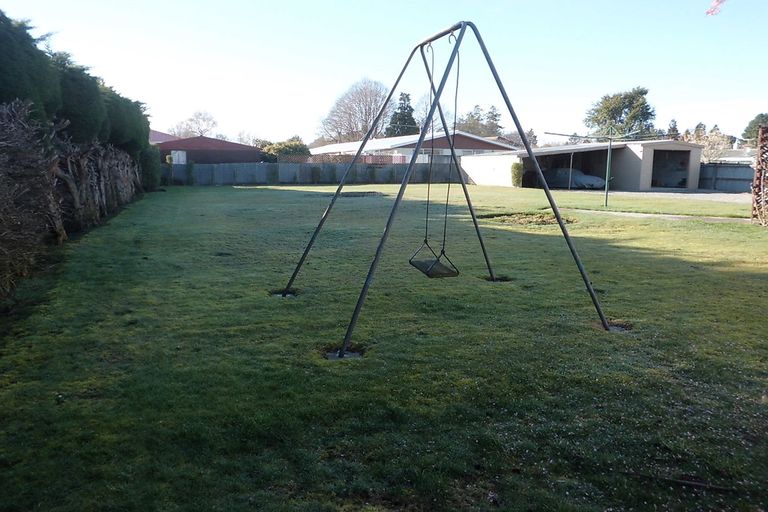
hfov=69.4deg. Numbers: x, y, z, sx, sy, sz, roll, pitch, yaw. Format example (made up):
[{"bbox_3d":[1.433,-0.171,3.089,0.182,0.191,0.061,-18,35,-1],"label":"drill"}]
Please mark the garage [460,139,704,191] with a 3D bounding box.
[{"bbox_3d":[13.265,-6.114,37.786,12.000,3.100,9.000,-4,10,-25],"label":"garage"}]

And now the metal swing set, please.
[{"bbox_3d":[0.535,-0.789,5.538,2.700,2.740,2.170,-3,10,-20],"label":"metal swing set"}]

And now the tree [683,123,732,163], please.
[{"bbox_3d":[26.906,-8.248,45.212,4.100,4.900,4.100,-5,11,-30],"label":"tree"}]

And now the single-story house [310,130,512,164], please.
[{"bbox_3d":[1.702,-9.751,54.130,12.000,4.200,19.000,-4,10,-25],"label":"single-story house"}]

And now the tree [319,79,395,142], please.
[{"bbox_3d":[-3.618,-17.415,74.149,9.400,12.400,9.400,1,9,0],"label":"tree"}]

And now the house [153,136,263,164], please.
[{"bbox_3d":[-15.216,-8.097,45.311,9.400,3.500,8.500,-4,10,-24],"label":"house"}]

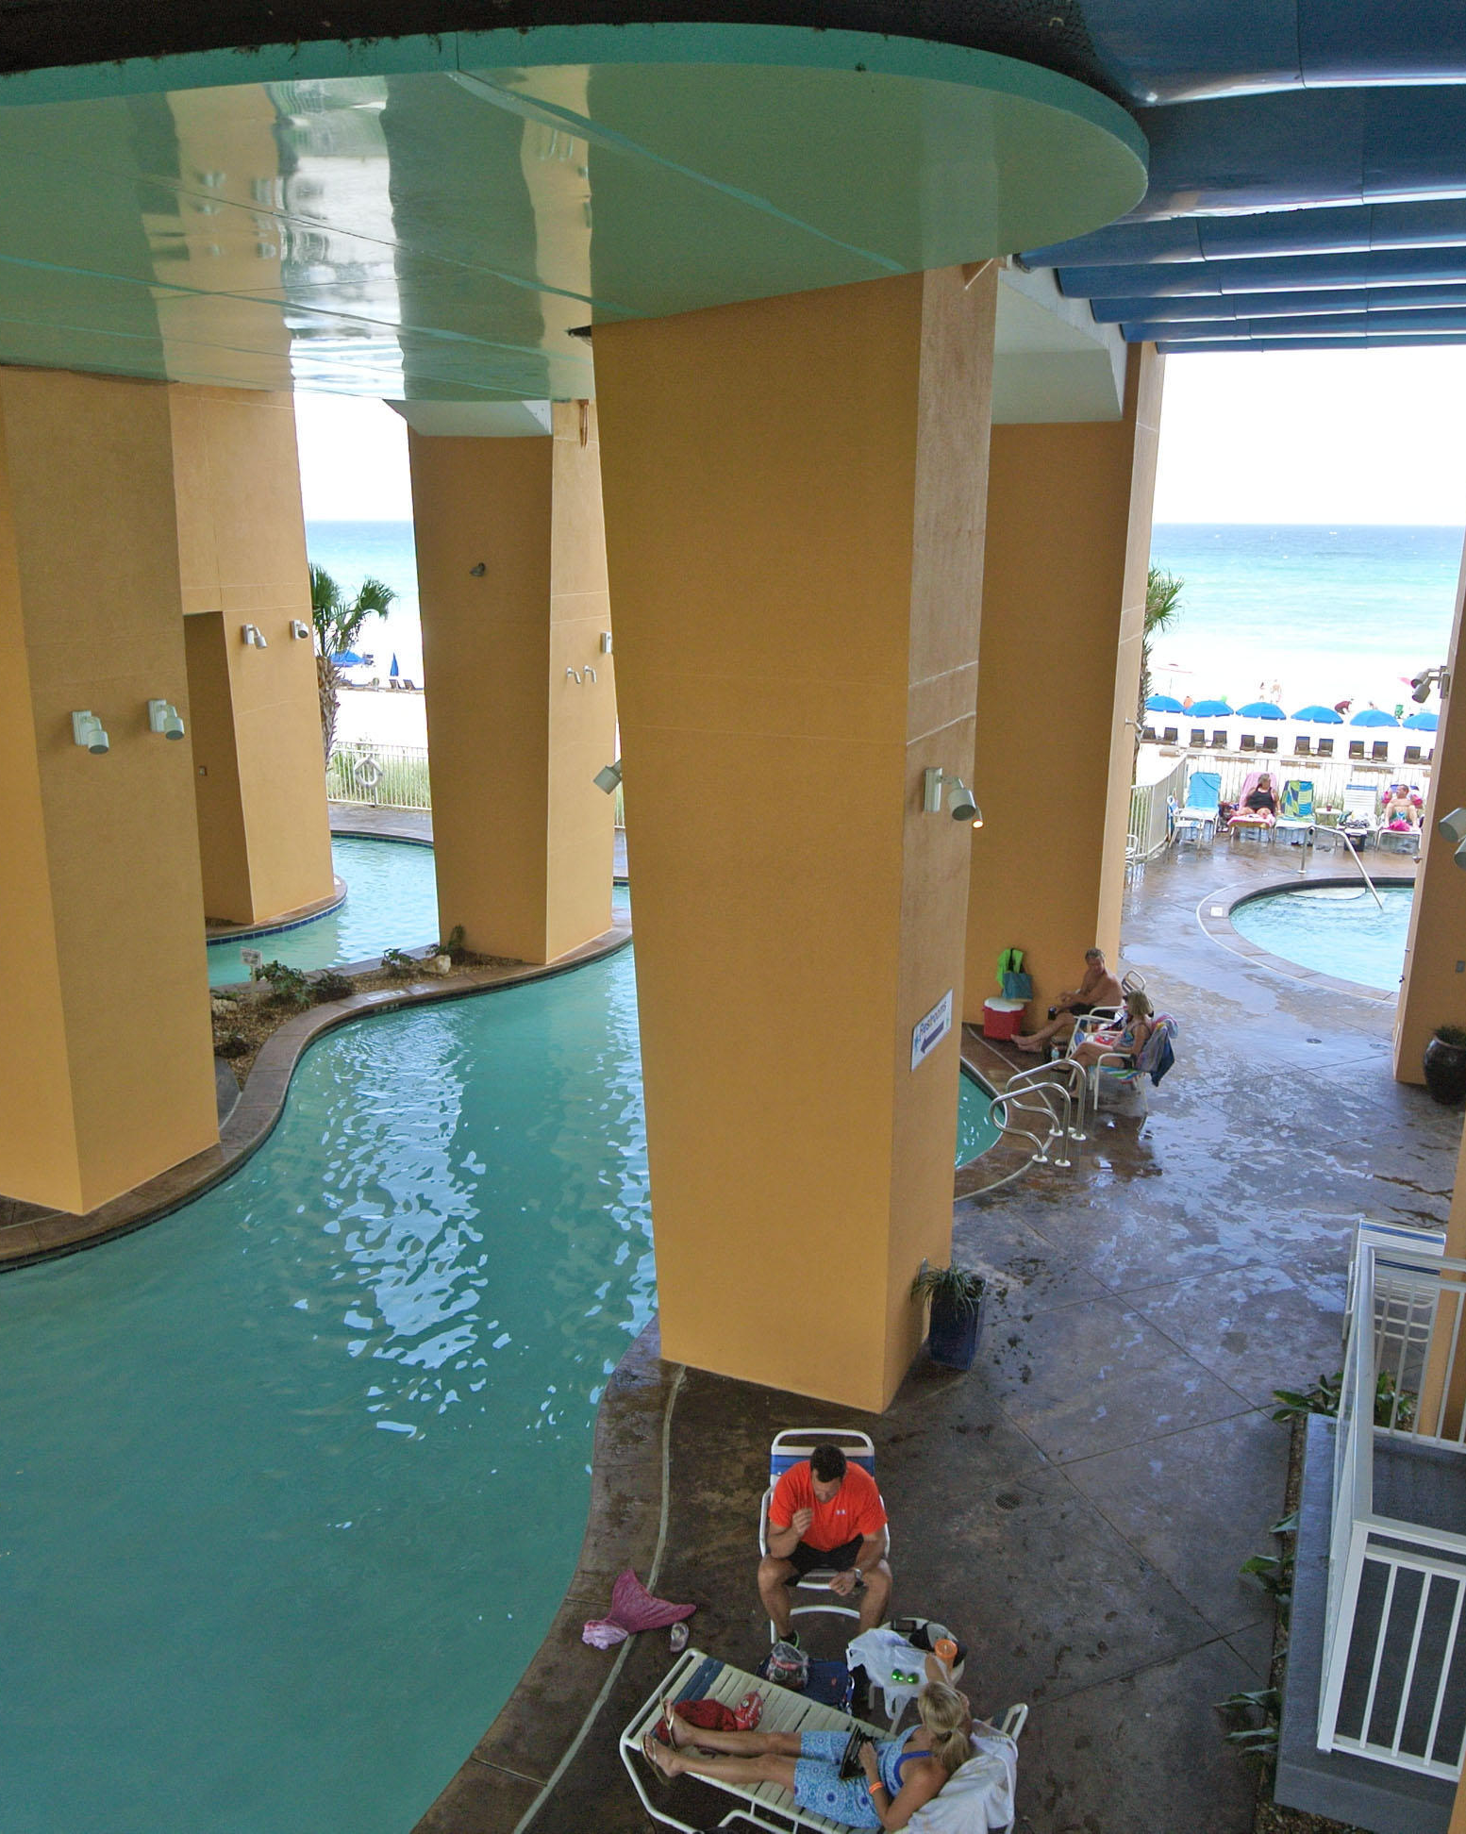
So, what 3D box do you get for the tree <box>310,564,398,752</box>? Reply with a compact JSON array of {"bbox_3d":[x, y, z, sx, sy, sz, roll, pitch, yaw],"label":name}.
[{"bbox_3d":[-8.050,-4.869,28.071,2.376,4.554,2.376,7,17,22],"label":"tree"}]

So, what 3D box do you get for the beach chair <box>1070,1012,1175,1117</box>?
[{"bbox_3d":[3.787,1.352,13.243,0.792,0.891,0.624,0,16,0],"label":"beach chair"}]

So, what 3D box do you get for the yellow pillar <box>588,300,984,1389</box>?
[{"bbox_3d":[0.390,-0.330,8.770,1.861,6.583,1.584,7,17,22],"label":"yellow pillar"}]

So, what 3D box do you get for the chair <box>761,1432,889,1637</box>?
[{"bbox_3d":[0.444,3.142,6.983,0.614,0.881,0.693,1,16,3],"label":"chair"}]

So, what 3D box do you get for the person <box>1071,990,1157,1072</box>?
[{"bbox_3d":[3.599,1.245,13.181,0.842,1.089,0.515,0,16,0],"label":"person"}]

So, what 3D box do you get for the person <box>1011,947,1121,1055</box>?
[{"bbox_3d":[3.561,0.886,14.283,1.069,1.208,0.614,5,17,16],"label":"person"}]

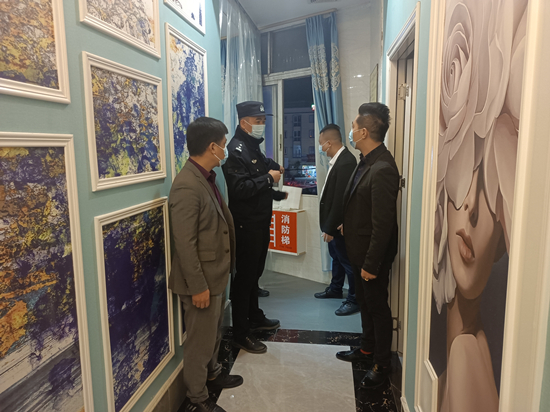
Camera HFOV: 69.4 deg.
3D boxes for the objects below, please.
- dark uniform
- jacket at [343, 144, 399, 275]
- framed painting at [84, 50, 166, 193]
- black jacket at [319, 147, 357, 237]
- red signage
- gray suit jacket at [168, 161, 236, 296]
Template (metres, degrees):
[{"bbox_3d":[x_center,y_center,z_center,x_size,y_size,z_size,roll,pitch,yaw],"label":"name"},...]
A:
[{"bbox_3d":[-0.153,0.199,3.046,0.420,1.590,0.520,1,8,13],"label":"dark uniform"},{"bbox_3d":[0.630,0.011,2.638,0.310,0.800,0.480,-2,8,-13],"label":"jacket"},{"bbox_3d":[-0.627,-0.350,1.750,0.030,0.500,0.600,1,8,11],"label":"framed painting"},{"bbox_3d":[0.624,-0.147,3.736,0.310,0.770,0.480,-2,8,-8],"label":"black jacket"},{"bbox_3d":[0.068,0.283,4.488,0.450,0.454,0.030,5,10,37],"label":"red signage"},{"bbox_3d":[-0.419,0.101,2.315,0.310,0.750,0.480,1,8,12],"label":"gray suit jacket"}]

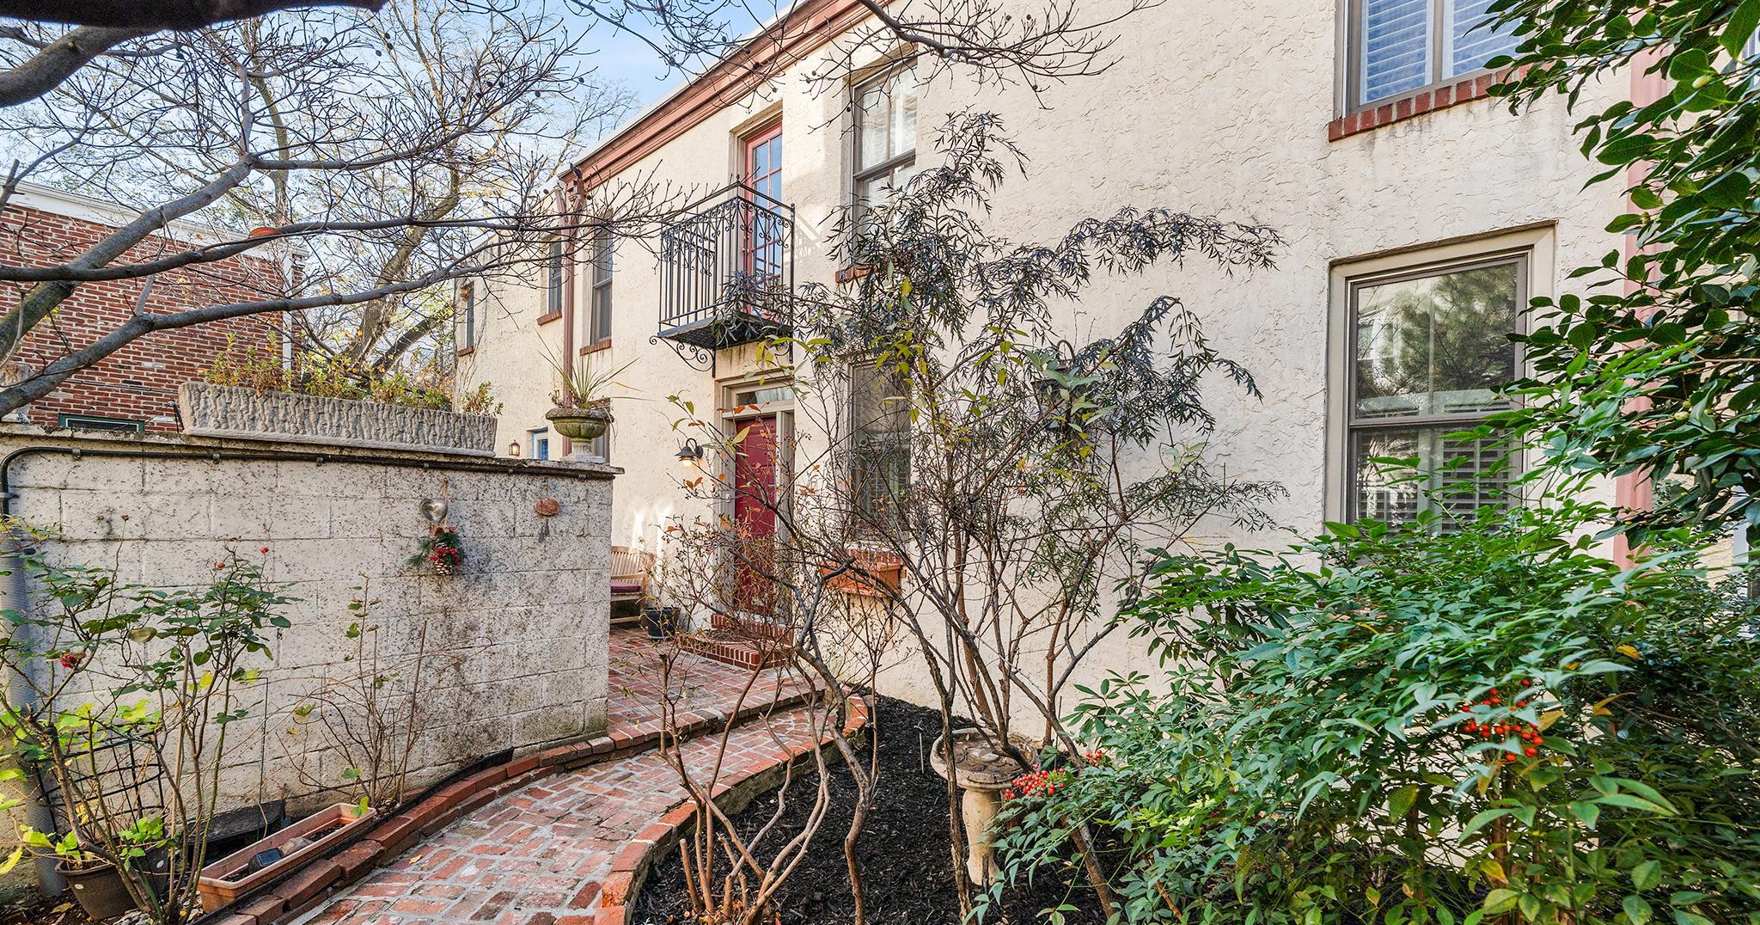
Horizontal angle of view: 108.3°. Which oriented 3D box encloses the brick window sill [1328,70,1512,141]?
[{"bbox_3d":[2.633,-1.686,3.025,0.795,0.088,0.110,-2,-3,39],"label":"brick window sill"}]

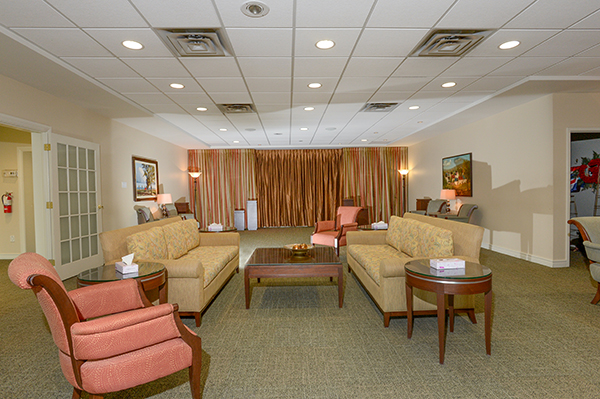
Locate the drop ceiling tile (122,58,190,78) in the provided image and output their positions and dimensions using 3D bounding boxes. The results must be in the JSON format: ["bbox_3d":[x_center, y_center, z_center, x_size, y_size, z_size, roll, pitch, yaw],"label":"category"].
[{"bbox_3d":[-1.596,-1.505,3.605,0.605,0.025,0.600,-1,2,-2],"label":"drop ceiling tile"}]

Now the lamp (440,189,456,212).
[{"bbox_3d":[3.418,0.069,7.293,0.345,0.570,0.345,-1,2,-2],"label":"lamp"}]

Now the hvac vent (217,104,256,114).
[{"bbox_3d":[-1.060,-1.581,5.450,0.610,0.050,0.610,-1,2,-2],"label":"hvac vent"}]

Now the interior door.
[{"bbox_3d":[-3.396,0.112,4.915,0.045,2.060,1.100,-1,2,-2],"label":"interior door"}]

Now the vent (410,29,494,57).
[{"bbox_3d":[1.467,-1.543,3.109,0.600,0.050,0.600,-1,2,-2],"label":"vent"}]

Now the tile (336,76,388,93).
[{"bbox_3d":[0.813,-1.564,4.298,0.610,0.020,0.610,-1,2,-2],"label":"tile"}]

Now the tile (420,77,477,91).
[{"bbox_3d":[2.030,-1.582,4.350,0.600,0.030,0.600,-1,2,-2],"label":"tile"}]

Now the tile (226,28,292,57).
[{"bbox_3d":[-0.366,-1.504,3.042,0.605,0.025,0.600,-1,2,-2],"label":"tile"}]

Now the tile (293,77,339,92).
[{"bbox_3d":[0.207,-1.546,4.253,0.605,0.025,0.600,-1,2,-2],"label":"tile"}]

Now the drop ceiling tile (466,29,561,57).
[{"bbox_3d":[2.077,-1.543,3.123,0.610,0.020,0.610,-1,2,-2],"label":"drop ceiling tile"}]

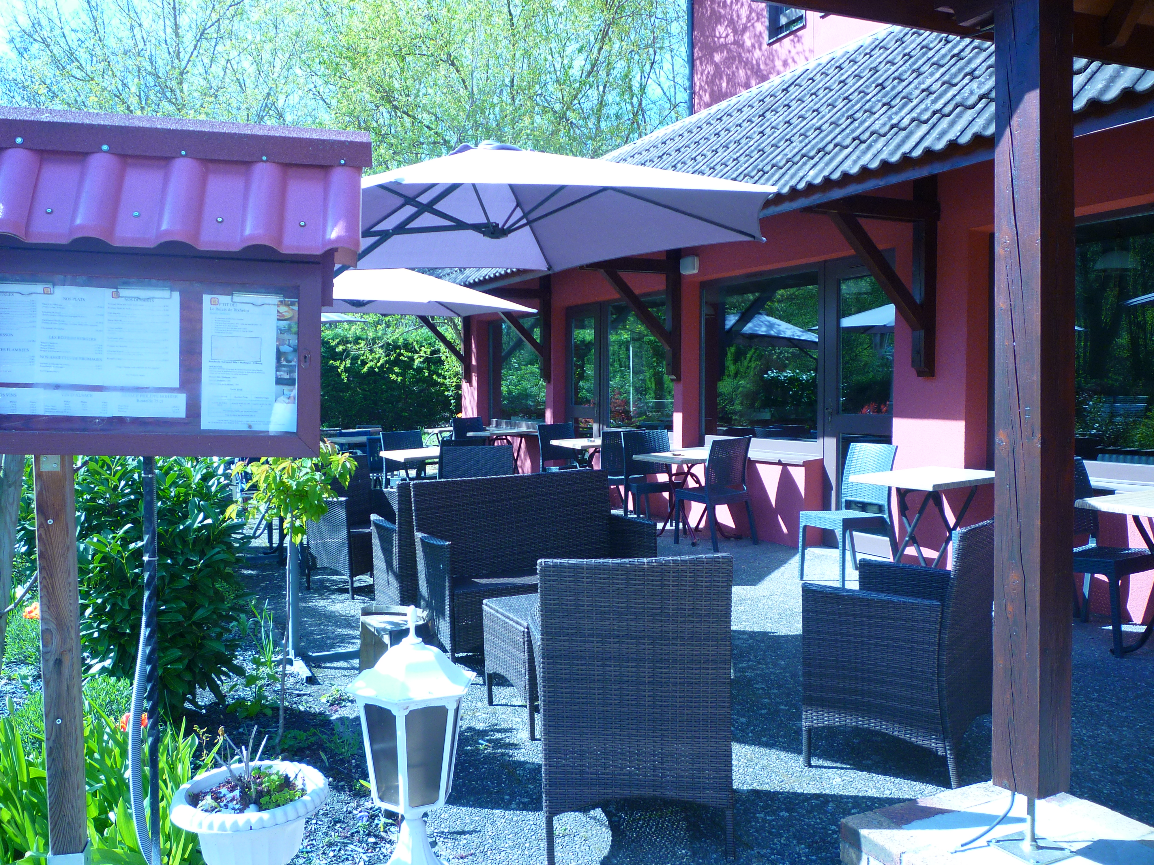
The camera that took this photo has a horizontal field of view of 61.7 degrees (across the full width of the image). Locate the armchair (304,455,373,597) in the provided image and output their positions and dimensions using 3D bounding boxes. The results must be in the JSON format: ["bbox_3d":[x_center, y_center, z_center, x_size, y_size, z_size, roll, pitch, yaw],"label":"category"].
[{"bbox_3d":[-1.425,0.597,6.313,0.572,0.825,0.560,1,3,39],"label":"armchair"}]

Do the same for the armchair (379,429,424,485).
[{"bbox_3d":[-1.583,0.413,9.225,0.460,0.870,0.530,-1,3,-29],"label":"armchair"}]

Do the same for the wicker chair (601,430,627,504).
[{"bbox_3d":[0.394,0.427,9.849,0.475,0.889,0.556,-1,3,-19],"label":"wicker chair"}]

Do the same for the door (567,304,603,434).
[{"bbox_3d":[0.091,-0.507,12.868,0.091,2.424,1.010,-1,3,-25],"label":"door"}]

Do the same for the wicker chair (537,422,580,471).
[{"bbox_3d":[-0.141,0.366,11.120,0.475,0.889,0.556,-1,3,-27],"label":"wicker chair"}]

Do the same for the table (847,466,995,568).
[{"bbox_3d":[2.485,0.653,6.725,1.141,0.737,0.657,-2,3,-38],"label":"table"}]

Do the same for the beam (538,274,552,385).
[{"bbox_3d":[-0.376,-1.255,11.505,0.106,1.350,0.105,-2,3,-29],"label":"beam"}]

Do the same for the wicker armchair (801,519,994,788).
[{"bbox_3d":[1.132,0.703,3.352,0.530,0.825,0.540,2,3,33],"label":"wicker armchair"}]

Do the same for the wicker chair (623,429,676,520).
[{"bbox_3d":[0.697,0.432,8.626,0.460,0.870,0.530,-1,3,-24],"label":"wicker chair"}]

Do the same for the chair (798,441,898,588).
[{"bbox_3d":[1.801,0.539,6.377,0.570,0.874,0.450,-2,3,-36],"label":"chair"}]

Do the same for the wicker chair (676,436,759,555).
[{"bbox_3d":[1.131,0.504,8.245,0.485,0.889,0.566,-3,4,-43],"label":"wicker chair"}]

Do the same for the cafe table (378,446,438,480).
[{"bbox_3d":[-1.234,0.551,8.383,0.780,0.740,0.750,-2,3,-32],"label":"cafe table"}]

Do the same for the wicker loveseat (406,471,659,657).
[{"bbox_3d":[-0.193,0.643,4.661,1.120,0.825,0.530,-1,3,-31],"label":"wicker loveseat"}]

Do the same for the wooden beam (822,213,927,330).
[{"bbox_3d":[1.938,-1.008,6.215,1.060,0.100,0.100,47,-19,-22],"label":"wooden beam"}]

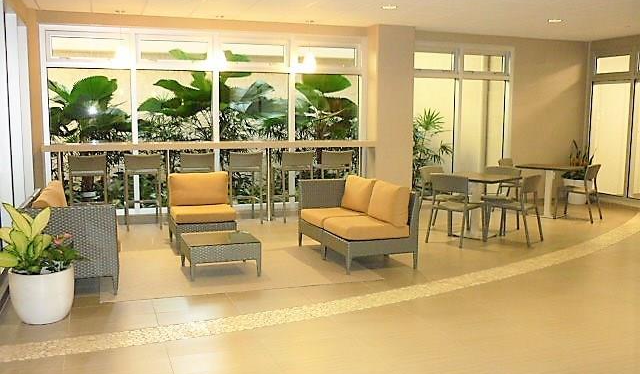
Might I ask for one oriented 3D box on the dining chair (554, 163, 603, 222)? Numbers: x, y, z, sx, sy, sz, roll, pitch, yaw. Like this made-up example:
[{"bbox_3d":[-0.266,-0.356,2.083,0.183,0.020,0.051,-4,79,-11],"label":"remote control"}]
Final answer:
[{"bbox_3d":[3.739,0.070,8.768,0.540,0.790,0.475,6,9,41],"label":"dining chair"}]

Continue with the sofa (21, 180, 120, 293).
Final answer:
[{"bbox_3d":[-2.207,0.420,5.546,0.740,0.820,1.360,-2,7,-17],"label":"sofa"}]

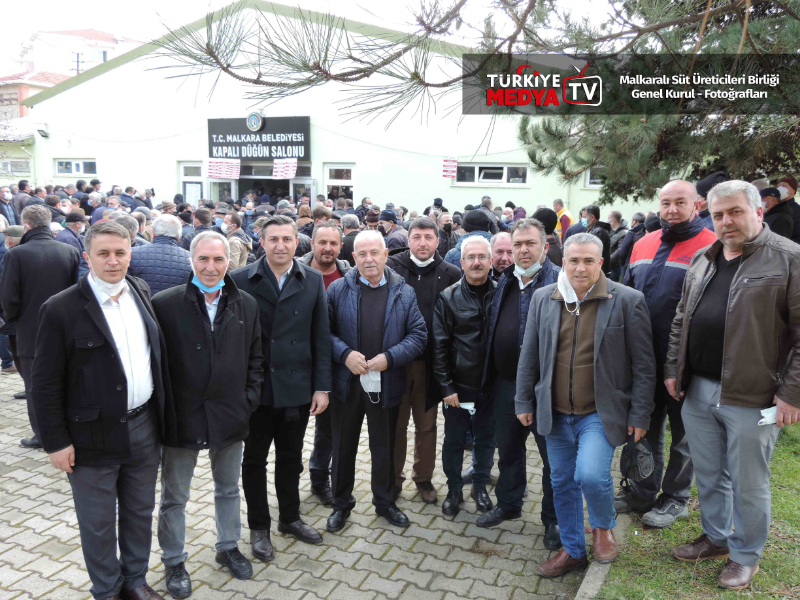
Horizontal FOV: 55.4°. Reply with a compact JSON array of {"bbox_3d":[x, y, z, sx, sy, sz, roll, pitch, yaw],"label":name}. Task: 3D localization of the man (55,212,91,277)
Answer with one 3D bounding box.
[{"bbox_3d":[-3.531,-0.103,8.342,0.340,1.710,0.520,-3,10,-21],"label":"man"}]

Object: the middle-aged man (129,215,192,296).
[{"bbox_3d":[-1.583,0.283,5.125,0.570,1.710,0.360,2,10,3],"label":"middle-aged man"}]

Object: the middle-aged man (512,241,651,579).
[{"bbox_3d":[0.918,0.526,3.815,0.640,1.714,0.420,5,10,21],"label":"middle-aged man"}]

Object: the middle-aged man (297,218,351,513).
[{"bbox_3d":[-0.444,0.381,4.736,0.520,1.725,0.340,0,10,-3],"label":"middle-aged man"}]

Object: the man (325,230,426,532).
[{"bbox_3d":[-0.152,0.462,4.380,0.560,1.690,0.400,0,10,-5],"label":"man"}]

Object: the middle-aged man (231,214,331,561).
[{"bbox_3d":[-0.618,0.448,3.911,0.530,1.764,0.380,-1,10,-11],"label":"middle-aged man"}]

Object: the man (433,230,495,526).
[{"bbox_3d":[0.425,0.444,4.475,0.520,1.633,0.360,1,10,0],"label":"man"}]

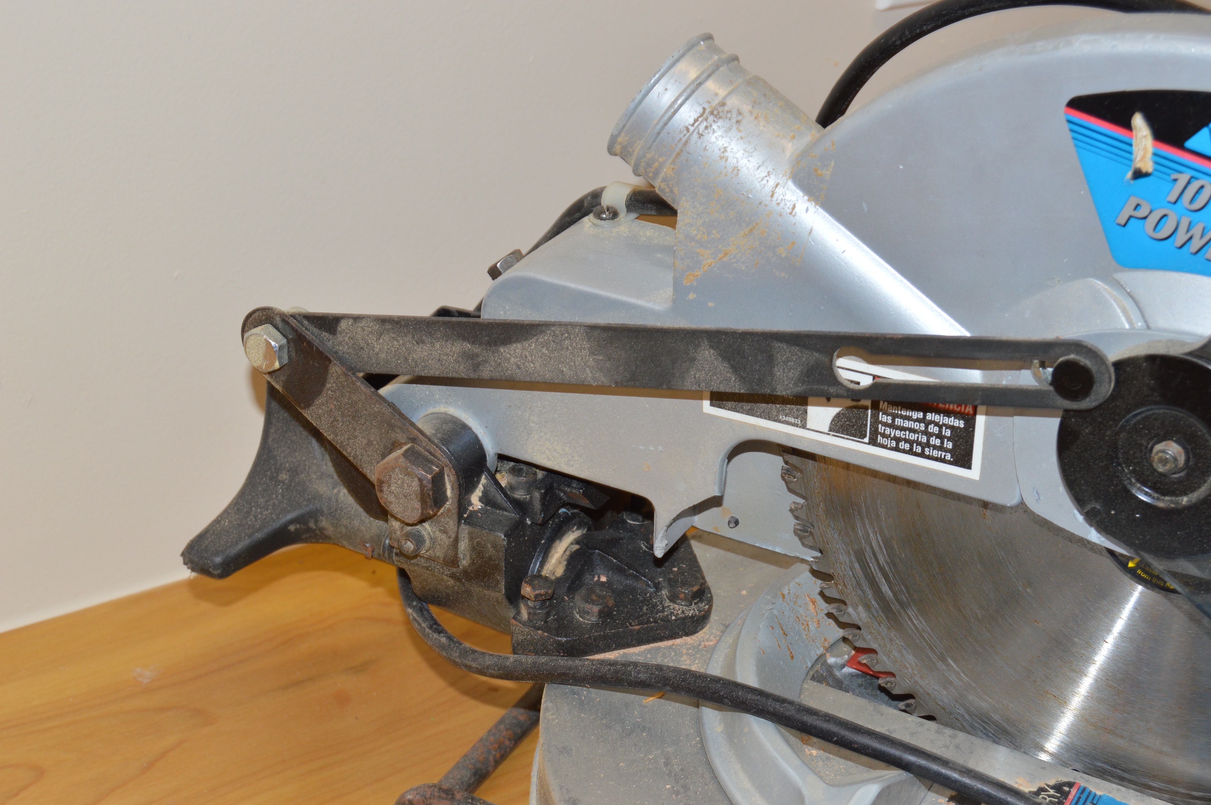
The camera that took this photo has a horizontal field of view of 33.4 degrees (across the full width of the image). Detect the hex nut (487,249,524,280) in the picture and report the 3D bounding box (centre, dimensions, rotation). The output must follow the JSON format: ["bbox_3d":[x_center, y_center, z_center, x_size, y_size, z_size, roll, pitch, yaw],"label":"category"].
[{"bbox_3d":[-0.032,-0.045,0.657,0.013,0.004,0.011,-36,3,0],"label":"hex nut"}]

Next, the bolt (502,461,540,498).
[{"bbox_3d":[-0.028,0.026,0.682,0.010,0.006,0.010,0,29,-2],"label":"bolt"}]

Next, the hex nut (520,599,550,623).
[{"bbox_3d":[-0.023,0.069,0.680,0.011,0.004,0.010,2,29,-2],"label":"hex nut"}]

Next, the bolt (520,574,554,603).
[{"bbox_3d":[-0.023,0.062,0.673,0.011,0.004,0.011,7,29,9],"label":"bolt"}]

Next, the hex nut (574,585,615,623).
[{"bbox_3d":[-0.004,0.068,0.679,0.013,0.006,0.014,-3,29,-9],"label":"hex nut"}]

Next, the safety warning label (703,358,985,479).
[{"bbox_3d":[0.069,0.000,0.594,0.089,0.029,0.001,14,31,27],"label":"safety warning label"}]

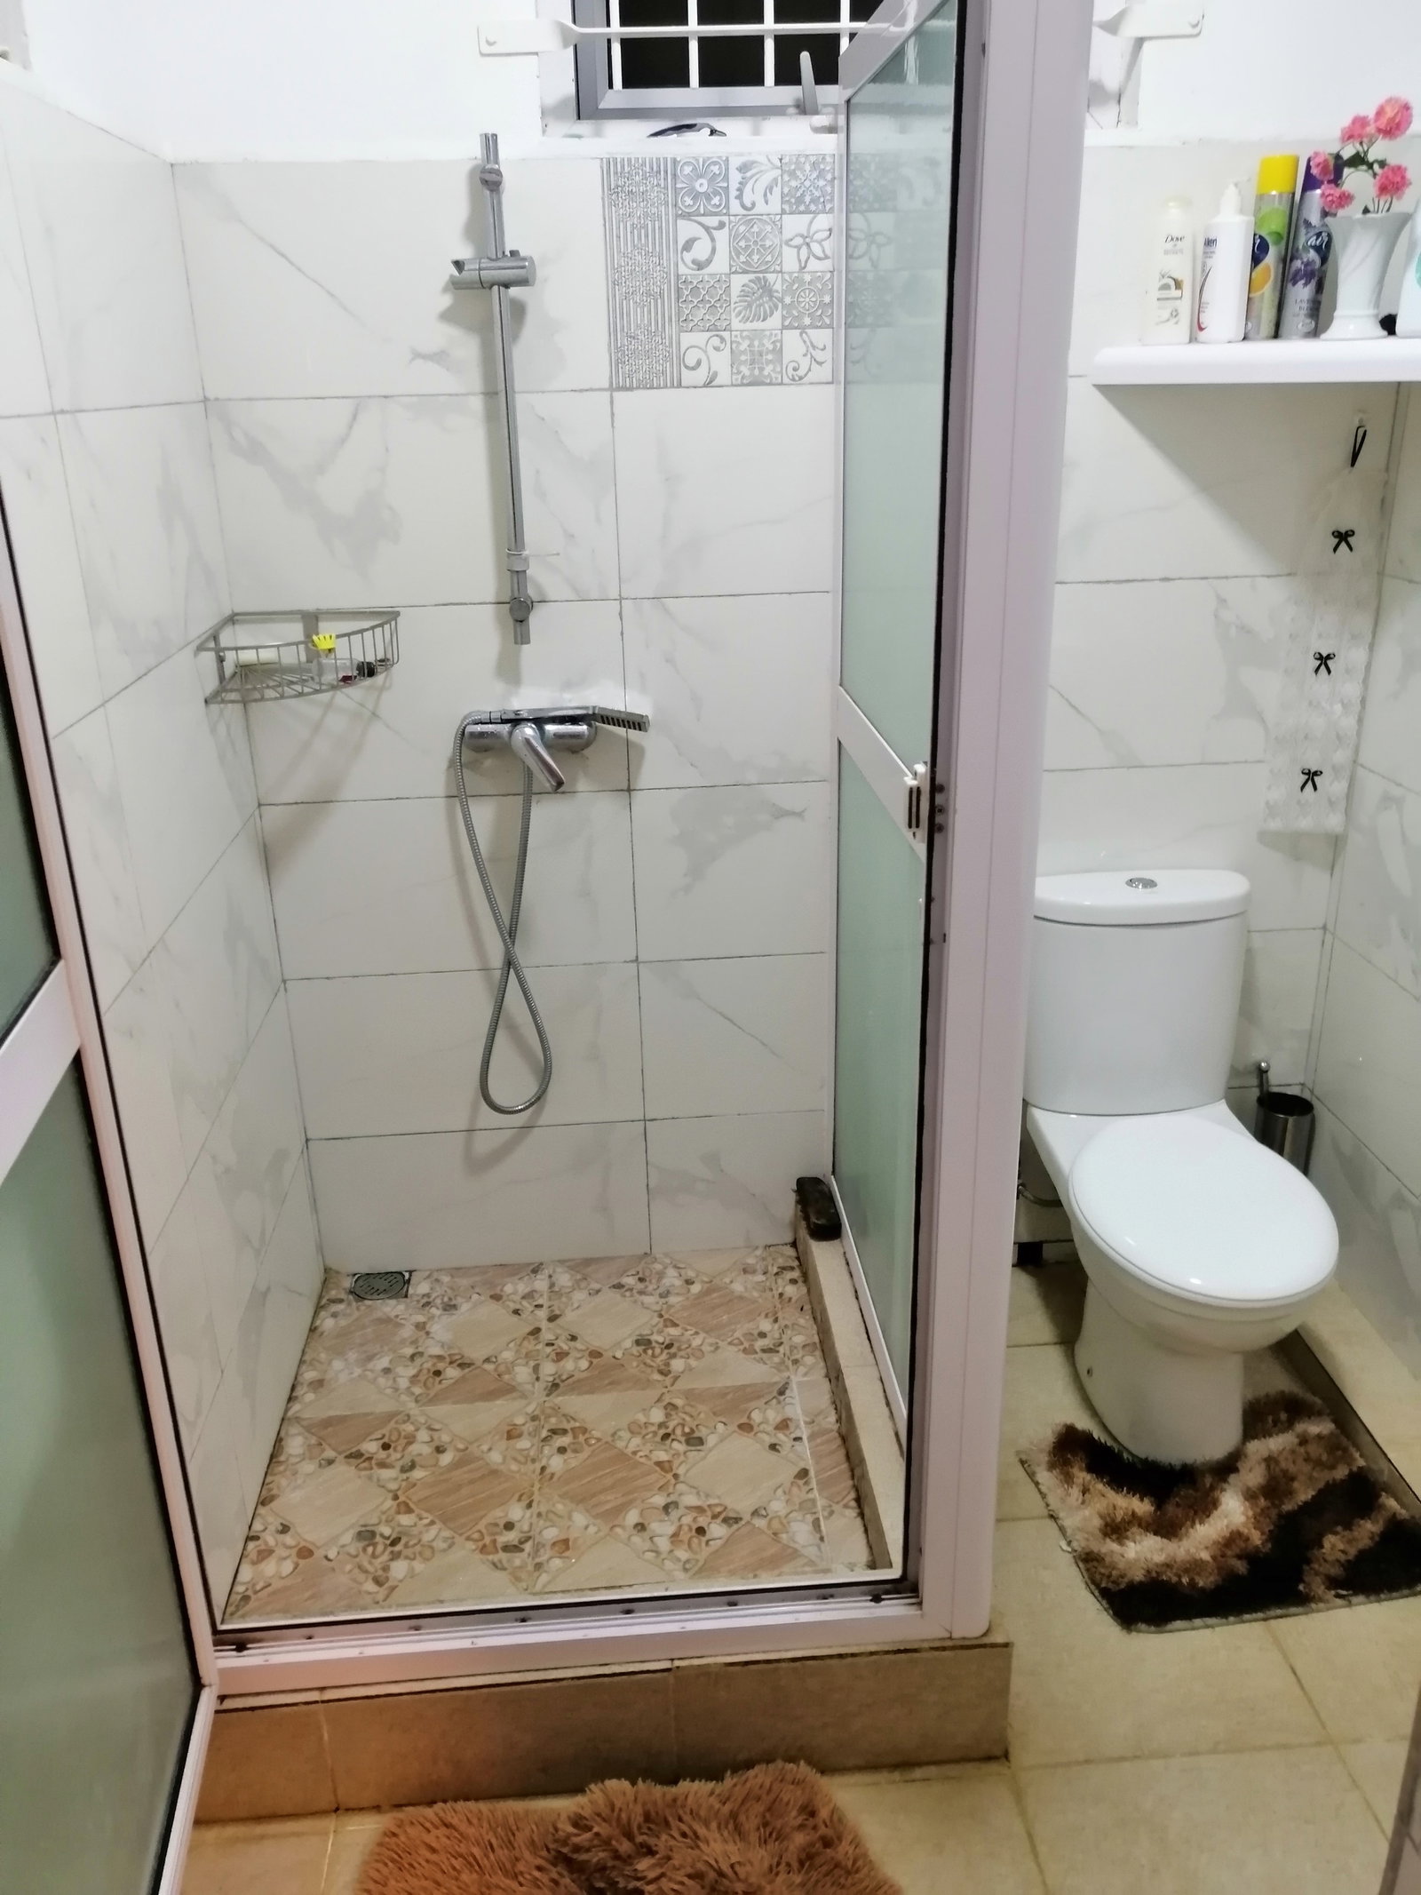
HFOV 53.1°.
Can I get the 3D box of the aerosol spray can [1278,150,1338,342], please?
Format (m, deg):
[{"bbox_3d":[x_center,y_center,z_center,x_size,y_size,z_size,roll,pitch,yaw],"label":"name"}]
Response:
[{"bbox_3d":[0.841,-0.977,1.988,0.051,0.231,0.051,0,22,4],"label":"aerosol spray can"}]

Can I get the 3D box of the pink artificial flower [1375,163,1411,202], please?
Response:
[{"bbox_3d":[0.939,-1.053,1.958,0.046,0.050,0.045,8,24,22],"label":"pink artificial flower"}]

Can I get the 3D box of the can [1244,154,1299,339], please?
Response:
[{"bbox_3d":[0.782,-0.973,1.984,0.056,0.232,0.056,-1,22,1],"label":"can"}]

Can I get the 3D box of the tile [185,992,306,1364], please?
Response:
[{"bbox_3d":[-0.692,0.309,2.156,0.010,0.302,0.610,-3,22,-3],"label":"tile"}]

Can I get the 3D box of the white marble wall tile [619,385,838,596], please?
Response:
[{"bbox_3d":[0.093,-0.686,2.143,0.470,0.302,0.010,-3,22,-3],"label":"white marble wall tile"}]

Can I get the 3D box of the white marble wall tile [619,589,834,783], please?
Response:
[{"bbox_3d":[0.101,-0.407,2.257,0.470,0.302,0.010,-3,22,-3],"label":"white marble wall tile"}]

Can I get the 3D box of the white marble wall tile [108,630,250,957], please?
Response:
[{"bbox_3d":[-0.699,-0.250,1.928,0.010,0.302,0.610,-3,22,-3],"label":"white marble wall tile"}]

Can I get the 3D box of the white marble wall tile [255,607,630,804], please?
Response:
[{"bbox_3d":[-0.423,-0.378,2.213,0.583,0.300,0.010,-3,22,-4],"label":"white marble wall tile"}]

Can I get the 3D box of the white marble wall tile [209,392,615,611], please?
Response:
[{"bbox_3d":[-0.430,-0.655,2.099,0.583,0.300,0.010,-3,22,-4],"label":"white marble wall tile"}]

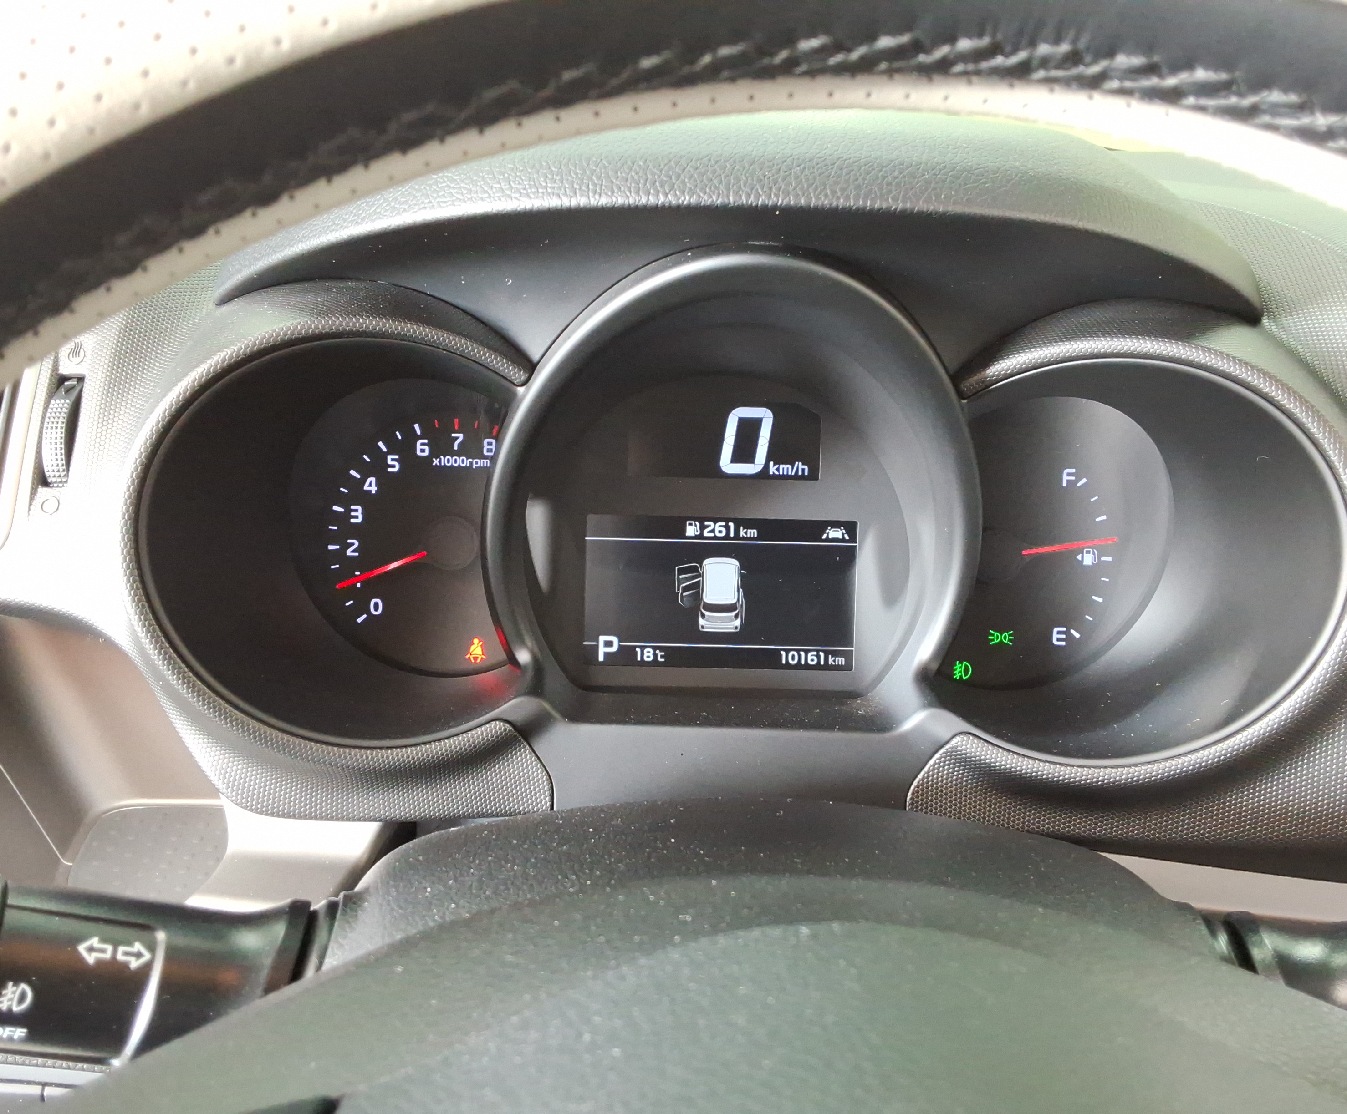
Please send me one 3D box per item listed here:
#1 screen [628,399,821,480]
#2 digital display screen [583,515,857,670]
[{"bbox_3d":[0.017,-0.039,0.404,0.064,0.027,0.010,1,2,0],"label":"screen"},{"bbox_3d":[0.016,0.012,0.405,0.091,0.051,0.010,1,2,0],"label":"digital display screen"}]

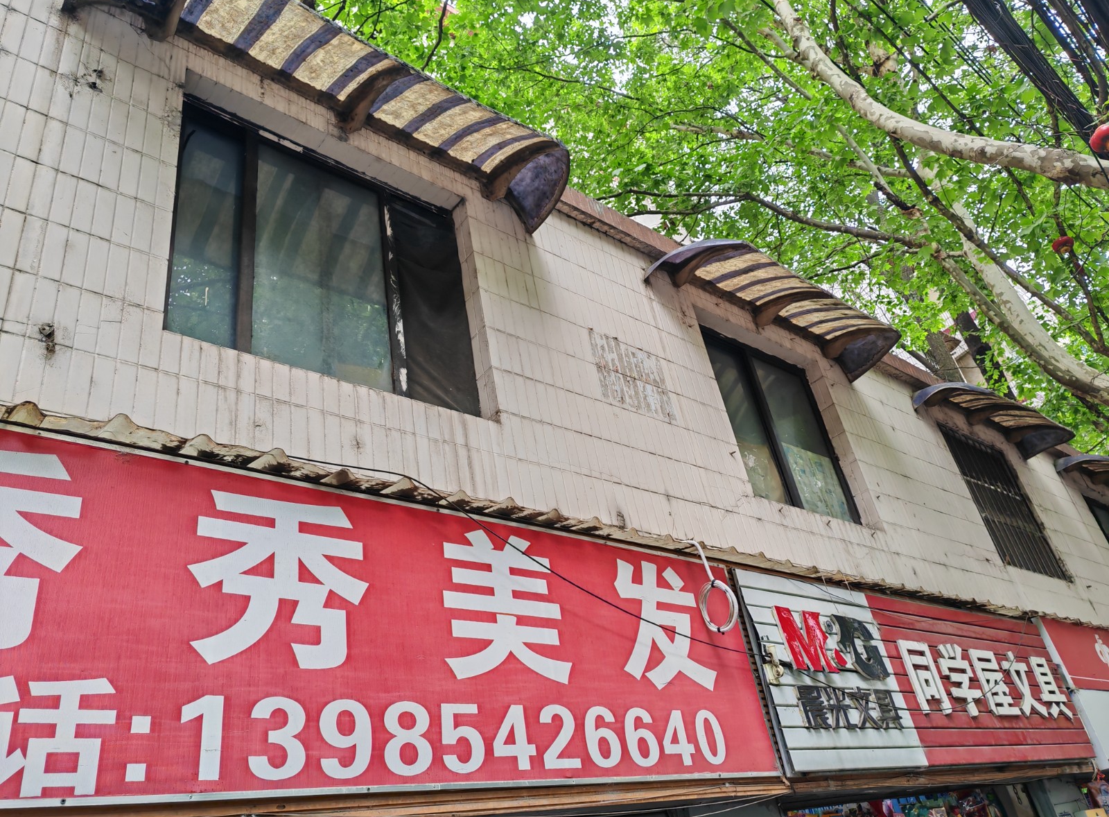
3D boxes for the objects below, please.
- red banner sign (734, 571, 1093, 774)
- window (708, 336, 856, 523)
[{"bbox_3d":[2.208,1.528,4.883,3.438,0.909,0.100,17,-41,-38],"label":"red banner sign"},{"bbox_3d":[1.568,0.157,6.217,1.467,1.438,0.090,17,-41,-38],"label":"window"}]

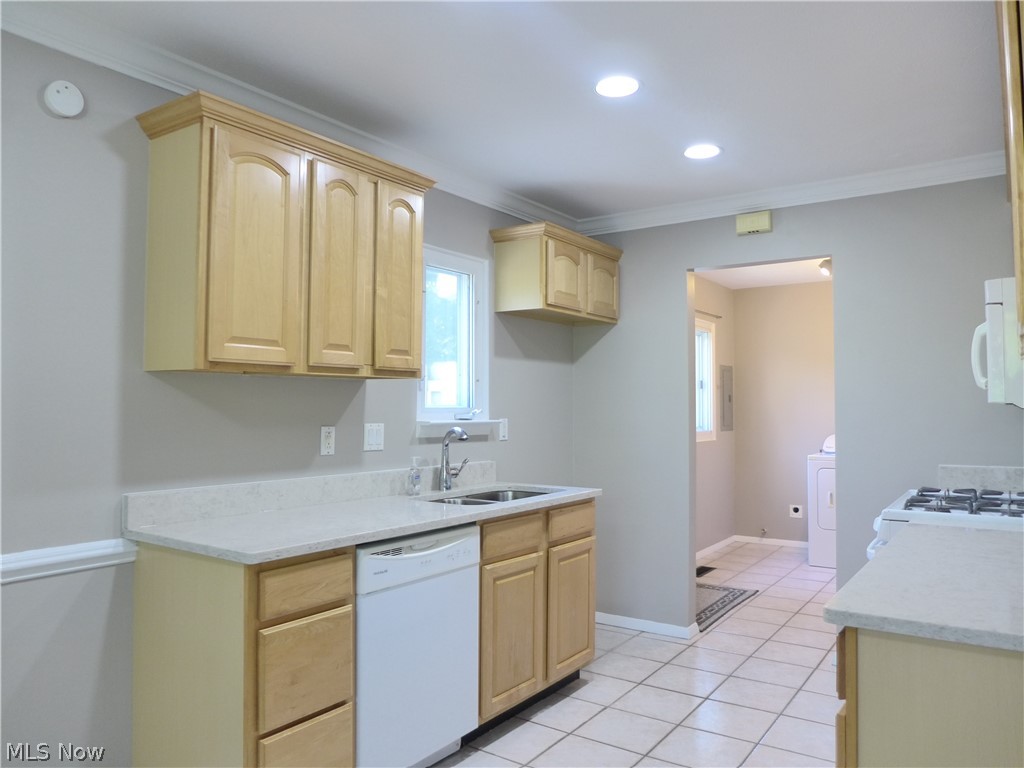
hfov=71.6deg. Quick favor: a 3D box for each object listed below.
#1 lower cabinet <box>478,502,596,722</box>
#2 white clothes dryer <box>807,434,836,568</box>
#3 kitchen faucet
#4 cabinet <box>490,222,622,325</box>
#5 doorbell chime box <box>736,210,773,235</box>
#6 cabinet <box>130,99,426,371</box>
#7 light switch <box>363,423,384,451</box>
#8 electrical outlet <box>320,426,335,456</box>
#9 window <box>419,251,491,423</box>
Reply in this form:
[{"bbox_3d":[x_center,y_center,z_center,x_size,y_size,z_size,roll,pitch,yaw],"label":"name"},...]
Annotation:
[{"bbox_3d":[-0.100,0.959,3.251,0.620,0.863,0.915,-1,-2,36],"label":"lower cabinet"},{"bbox_3d":[2.966,0.985,6.025,0.700,1.080,0.670,-1,-2,36],"label":"white clothes dryer"},{"bbox_3d":[-0.240,0.350,3.305,0.182,0.294,0.113,-1,-2,36],"label":"kitchen faucet"},{"bbox_3d":[0.282,-0.589,4.018,0.369,0.435,0.851,-1,-2,36],"label":"cabinet"},{"bbox_3d":[1.310,-0.875,3.854,0.173,0.103,0.051,-1,-3,35],"label":"doorbell chime box"},{"bbox_3d":[-0.761,-0.441,2.604,0.367,0.828,1.042,-1,-2,36],"label":"cabinet"},{"bbox_3d":[-0.599,0.233,3.107,0.010,0.117,0.118,-1,-2,36],"label":"light switch"},{"bbox_3d":[-0.748,0.234,2.905,0.010,0.115,0.071,-1,-2,36],"label":"electrical outlet"},{"bbox_3d":[-0.301,-0.239,3.573,0.090,0.848,0.545,-1,-2,36],"label":"window"}]

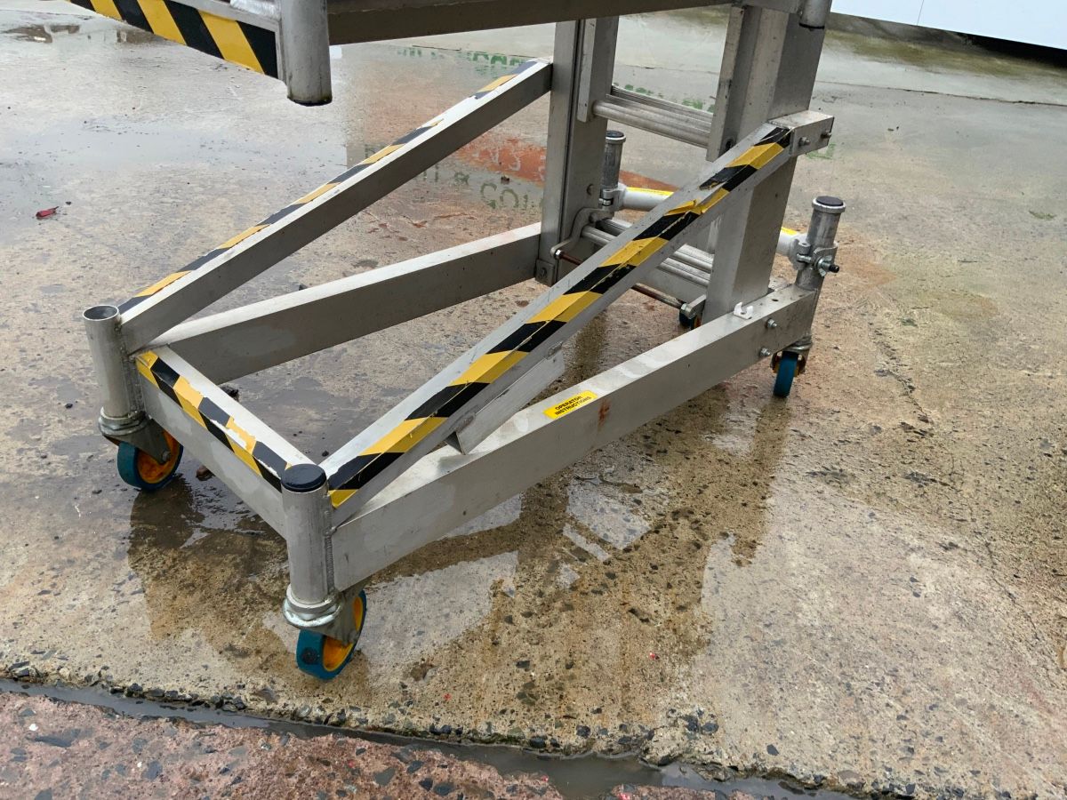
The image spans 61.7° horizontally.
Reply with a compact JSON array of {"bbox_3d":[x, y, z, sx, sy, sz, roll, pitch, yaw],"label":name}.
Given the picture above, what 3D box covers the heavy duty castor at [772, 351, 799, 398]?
[{"bbox_3d":[0.554,-0.067,1.951,0.036,0.125,0.125,14,32,14],"label":"heavy duty castor"}]

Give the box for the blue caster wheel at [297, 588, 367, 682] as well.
[{"bbox_3d":[-0.271,0.312,1.213,0.036,0.125,0.125,14,32,14],"label":"blue caster wheel"}]

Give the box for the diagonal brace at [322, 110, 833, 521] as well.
[{"bbox_3d":[0.123,-0.179,1.303,0.053,0.081,1.080,30,58,35],"label":"diagonal brace"}]

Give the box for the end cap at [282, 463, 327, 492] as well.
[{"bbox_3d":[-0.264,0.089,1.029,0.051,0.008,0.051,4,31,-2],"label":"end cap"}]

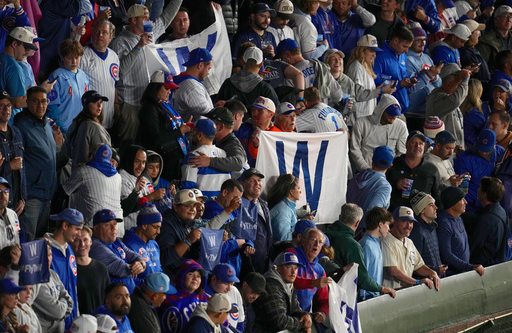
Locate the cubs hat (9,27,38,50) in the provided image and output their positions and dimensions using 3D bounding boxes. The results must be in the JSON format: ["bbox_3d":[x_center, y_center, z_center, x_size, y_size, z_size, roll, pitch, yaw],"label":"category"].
[{"bbox_3d":[-2.080,-1.143,50.996,0.270,0.145,0.180,23,22,11],"label":"cubs hat"}]

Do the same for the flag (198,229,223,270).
[{"bbox_3d":[-0.363,0.684,46.900,0.210,0.375,0.060,-3,17,-10],"label":"flag"}]

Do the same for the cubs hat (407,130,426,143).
[{"bbox_3d":[1.448,-0.271,51.300,0.180,0.140,0.270,-7,10,-21],"label":"cubs hat"}]

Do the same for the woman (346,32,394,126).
[{"bbox_3d":[1.048,-0.401,52.263,0.480,1.680,0.470,4,18,14],"label":"woman"}]

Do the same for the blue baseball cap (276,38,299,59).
[{"bbox_3d":[0.236,-1.046,50.000,0.265,0.140,0.180,-26,6,25],"label":"blue baseball cap"}]

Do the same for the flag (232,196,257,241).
[{"bbox_3d":[-0.100,0.451,49.300,0.290,0.400,0.060,-8,19,-24],"label":"flag"}]

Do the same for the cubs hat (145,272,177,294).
[{"bbox_3d":[-0.835,1.023,49.709,0.270,0.145,0.180,16,15,-10],"label":"cubs hat"}]

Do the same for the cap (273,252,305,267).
[{"bbox_3d":[0.288,0.800,48.900,0.180,0.140,0.270,-15,16,-40],"label":"cap"}]

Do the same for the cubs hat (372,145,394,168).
[{"bbox_3d":[1.101,-0.105,48.500,0.180,0.145,0.265,7,18,21],"label":"cubs hat"}]

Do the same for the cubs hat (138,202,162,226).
[{"bbox_3d":[-0.841,0.369,45.100,0.210,0.210,0.190,16,20,18],"label":"cubs hat"}]

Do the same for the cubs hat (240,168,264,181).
[{"bbox_3d":[-0.031,0.072,50.923,0.180,0.140,0.270,-15,25,-40],"label":"cubs hat"}]

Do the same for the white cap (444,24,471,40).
[{"bbox_3d":[1.747,-1.157,49.300,0.260,0.140,0.180,17,19,14],"label":"white cap"}]

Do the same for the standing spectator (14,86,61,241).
[{"bbox_3d":[-1.752,0.264,45.500,0.530,1.760,0.360,-13,20,-40],"label":"standing spectator"}]

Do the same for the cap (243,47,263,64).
[{"bbox_3d":[-0.006,-0.982,49.900,0.175,0.140,0.265,12,11,10],"label":"cap"}]

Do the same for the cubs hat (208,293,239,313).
[{"bbox_3d":[-0.256,1.094,45.900,0.265,0.140,0.180,0,15,-28],"label":"cubs hat"}]

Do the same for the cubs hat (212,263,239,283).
[{"bbox_3d":[-0.251,0.900,48.300,0.180,0.140,0.270,-16,29,-43],"label":"cubs hat"}]

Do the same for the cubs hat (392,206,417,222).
[{"bbox_3d":[1.306,0.422,50.000,0.180,0.140,0.270,-12,20,-33],"label":"cubs hat"}]

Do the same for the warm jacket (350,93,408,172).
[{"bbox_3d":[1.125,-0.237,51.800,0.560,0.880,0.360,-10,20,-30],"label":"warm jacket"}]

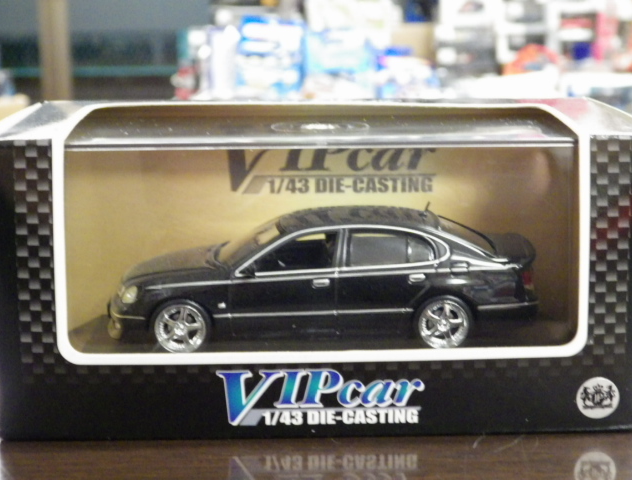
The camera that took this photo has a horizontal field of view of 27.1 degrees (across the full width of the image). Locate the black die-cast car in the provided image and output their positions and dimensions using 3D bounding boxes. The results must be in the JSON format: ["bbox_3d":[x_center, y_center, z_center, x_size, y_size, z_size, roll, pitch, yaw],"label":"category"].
[{"bbox_3d":[0.002,0.009,0.342,0.112,0.034,0.042,-1,11,-2],"label":"black die-cast car"}]

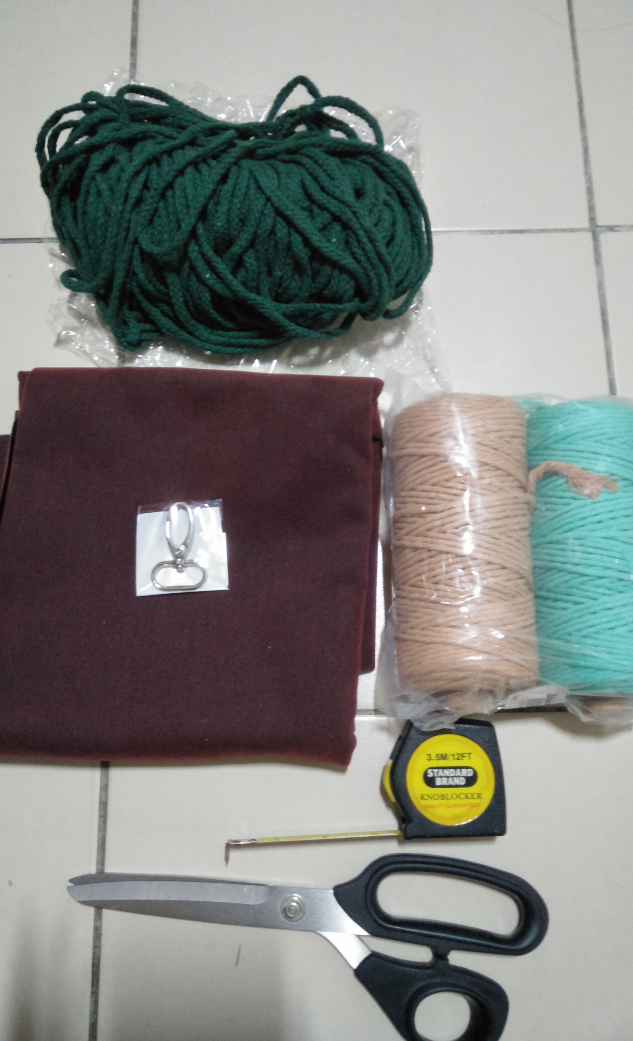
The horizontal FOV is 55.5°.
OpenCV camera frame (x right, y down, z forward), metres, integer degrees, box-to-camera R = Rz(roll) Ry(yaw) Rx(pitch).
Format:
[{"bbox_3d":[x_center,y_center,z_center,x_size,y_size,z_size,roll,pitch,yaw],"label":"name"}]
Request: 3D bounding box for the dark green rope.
[{"bbox_3d":[-0.053,-0.192,0.364,0.246,0.070,0.180,0,79,1],"label":"dark green rope"}]

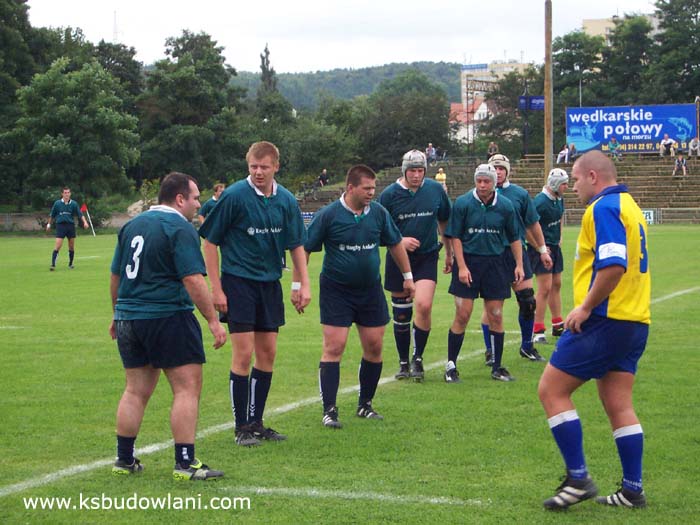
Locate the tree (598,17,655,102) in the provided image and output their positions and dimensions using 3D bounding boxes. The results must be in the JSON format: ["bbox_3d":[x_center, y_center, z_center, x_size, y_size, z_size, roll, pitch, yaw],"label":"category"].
[{"bbox_3d":[19.051,-12.540,124.000,4.300,9.200,4.300,0,2,0],"label":"tree"}]

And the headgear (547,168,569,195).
[{"bbox_3d":[2.260,-0.882,19.600,0.250,0.270,0.200,1,2,30],"label":"headgear"}]

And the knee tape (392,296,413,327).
[{"bbox_3d":[0.430,0.418,15.030,0.165,0.265,0.170,-3,2,-3],"label":"knee tape"}]

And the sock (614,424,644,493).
[{"bbox_3d":[1.358,0.951,8.730,0.145,0.325,0.130,-3,2,21],"label":"sock"}]

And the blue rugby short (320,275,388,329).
[{"bbox_3d":[0.035,0.257,12.500,0.480,0.400,0.360,0,2,-12],"label":"blue rugby short"}]

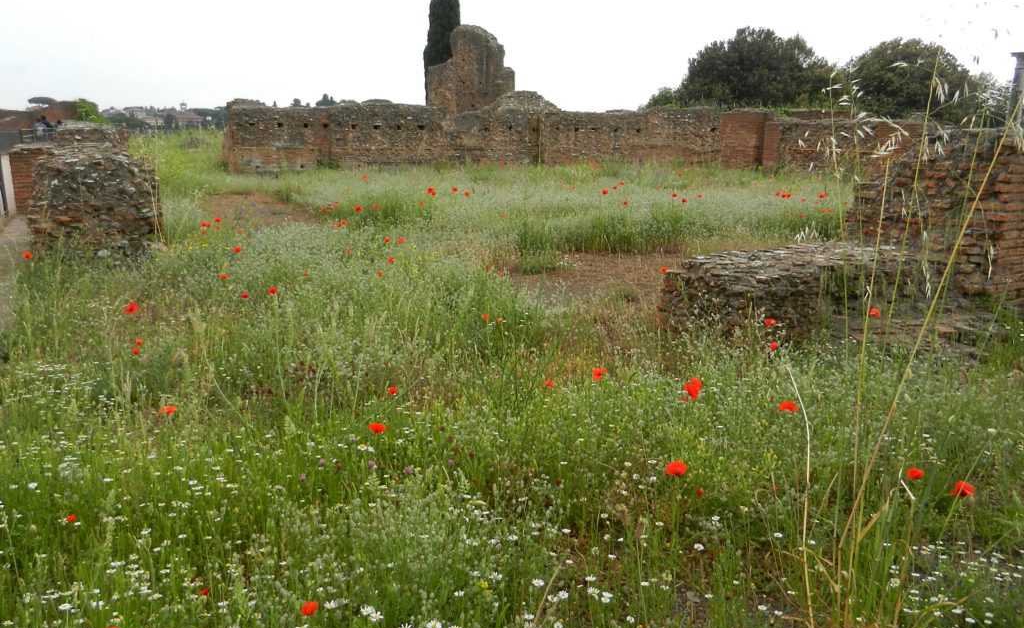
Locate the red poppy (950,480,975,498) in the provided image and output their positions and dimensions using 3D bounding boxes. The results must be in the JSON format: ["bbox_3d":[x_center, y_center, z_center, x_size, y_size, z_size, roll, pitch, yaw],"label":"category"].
[{"bbox_3d":[1.462,0.570,2.400,0.072,0.042,0.068,0,14,0],"label":"red poppy"}]

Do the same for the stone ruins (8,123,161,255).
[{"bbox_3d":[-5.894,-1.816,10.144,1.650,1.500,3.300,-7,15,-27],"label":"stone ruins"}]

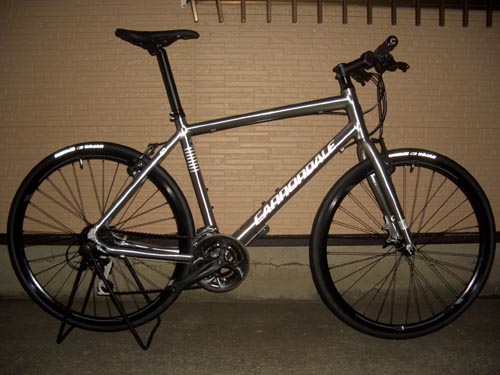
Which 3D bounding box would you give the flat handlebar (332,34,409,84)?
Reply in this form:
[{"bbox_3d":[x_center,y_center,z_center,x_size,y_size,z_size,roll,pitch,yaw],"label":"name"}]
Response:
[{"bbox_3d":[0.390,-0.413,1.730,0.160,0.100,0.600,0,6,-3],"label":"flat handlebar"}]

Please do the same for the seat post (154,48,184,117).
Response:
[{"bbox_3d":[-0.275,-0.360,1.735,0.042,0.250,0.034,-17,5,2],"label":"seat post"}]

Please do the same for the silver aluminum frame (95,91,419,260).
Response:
[{"bbox_3d":[0.003,-0.048,1.766,1.080,0.605,0.145,1,5,0],"label":"silver aluminum frame"}]

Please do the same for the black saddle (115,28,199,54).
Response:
[{"bbox_3d":[-0.312,-0.499,1.722,0.280,0.080,0.150,0,6,0],"label":"black saddle"}]

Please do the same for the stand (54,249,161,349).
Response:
[{"bbox_3d":[-0.510,0.373,1.844,0.315,0.345,0.280,0,6,0],"label":"stand"}]

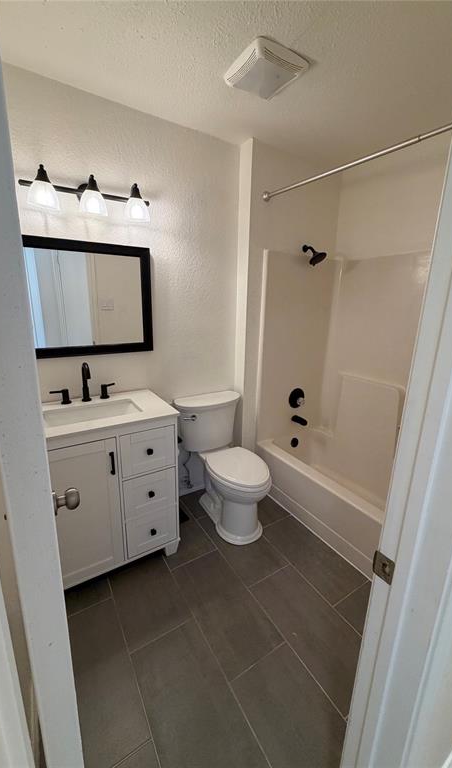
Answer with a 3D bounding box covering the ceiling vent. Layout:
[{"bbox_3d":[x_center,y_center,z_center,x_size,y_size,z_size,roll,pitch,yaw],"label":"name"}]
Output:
[{"bbox_3d":[0.177,-1.367,1.376,0.260,0.040,0.255,-8,17,-30],"label":"ceiling vent"}]

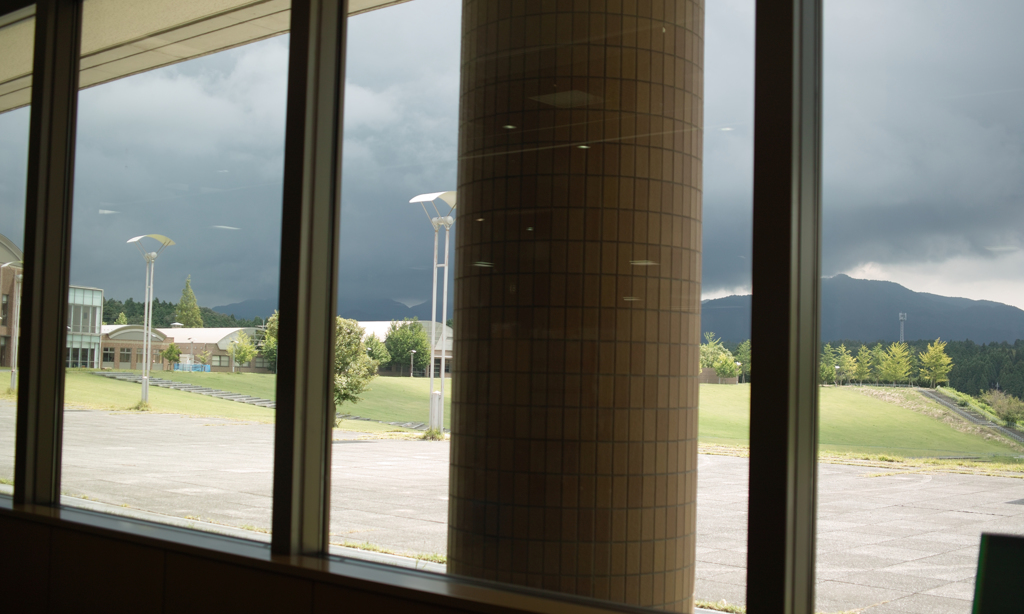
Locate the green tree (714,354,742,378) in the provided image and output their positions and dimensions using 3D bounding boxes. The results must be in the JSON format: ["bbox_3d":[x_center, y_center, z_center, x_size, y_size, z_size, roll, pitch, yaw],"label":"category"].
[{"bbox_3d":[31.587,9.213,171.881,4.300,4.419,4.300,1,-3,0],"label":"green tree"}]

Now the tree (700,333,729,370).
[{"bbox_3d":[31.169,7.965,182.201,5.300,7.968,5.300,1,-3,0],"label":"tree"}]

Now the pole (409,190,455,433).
[{"bbox_3d":[-1.937,0.117,31.477,1.300,6.516,1.000,4,-4,-44],"label":"pole"}]

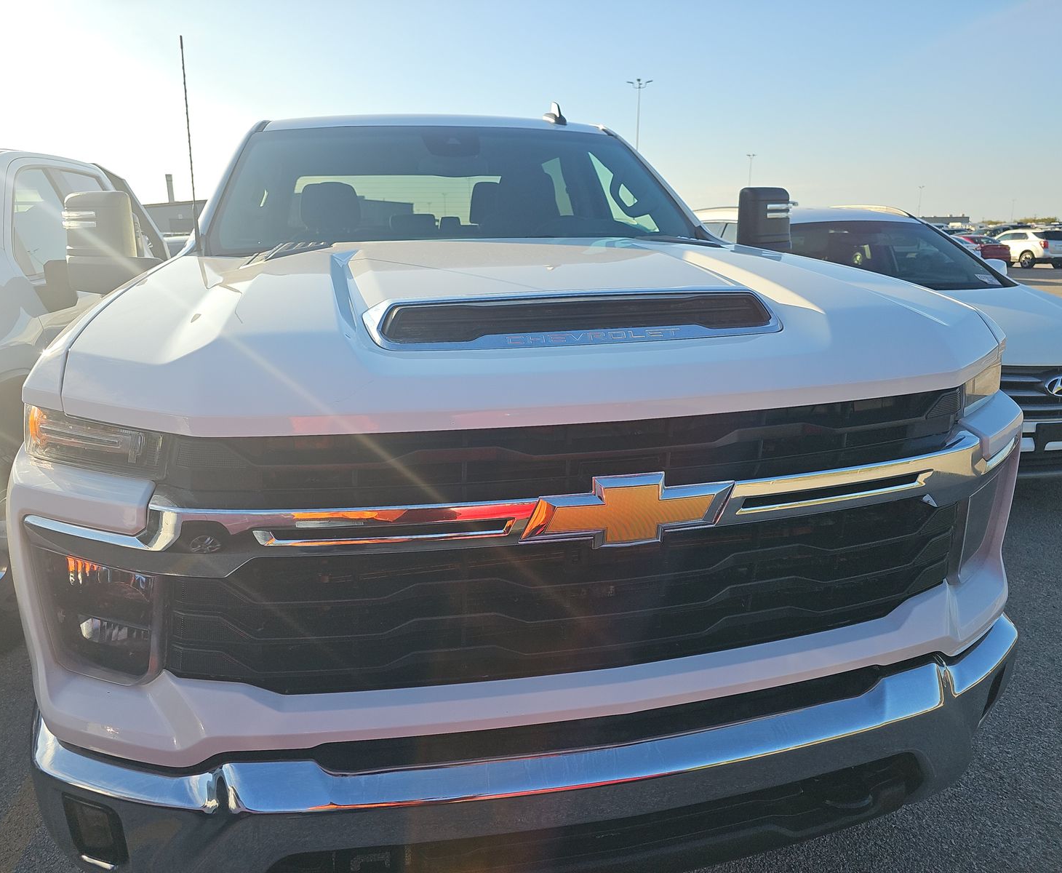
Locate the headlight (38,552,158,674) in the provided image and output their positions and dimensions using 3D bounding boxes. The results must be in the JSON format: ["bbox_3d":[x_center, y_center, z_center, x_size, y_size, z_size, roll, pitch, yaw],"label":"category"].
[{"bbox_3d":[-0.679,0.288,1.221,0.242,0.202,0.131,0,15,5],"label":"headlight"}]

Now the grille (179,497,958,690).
[{"bbox_3d":[0.125,0.238,1.258,1.404,0.263,0.182,-4,15,-11],"label":"grille"}]

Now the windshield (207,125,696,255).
[{"bbox_3d":[-0.279,-0.931,2.899,1.656,0.141,0.929,-4,48,-11],"label":"windshield"}]

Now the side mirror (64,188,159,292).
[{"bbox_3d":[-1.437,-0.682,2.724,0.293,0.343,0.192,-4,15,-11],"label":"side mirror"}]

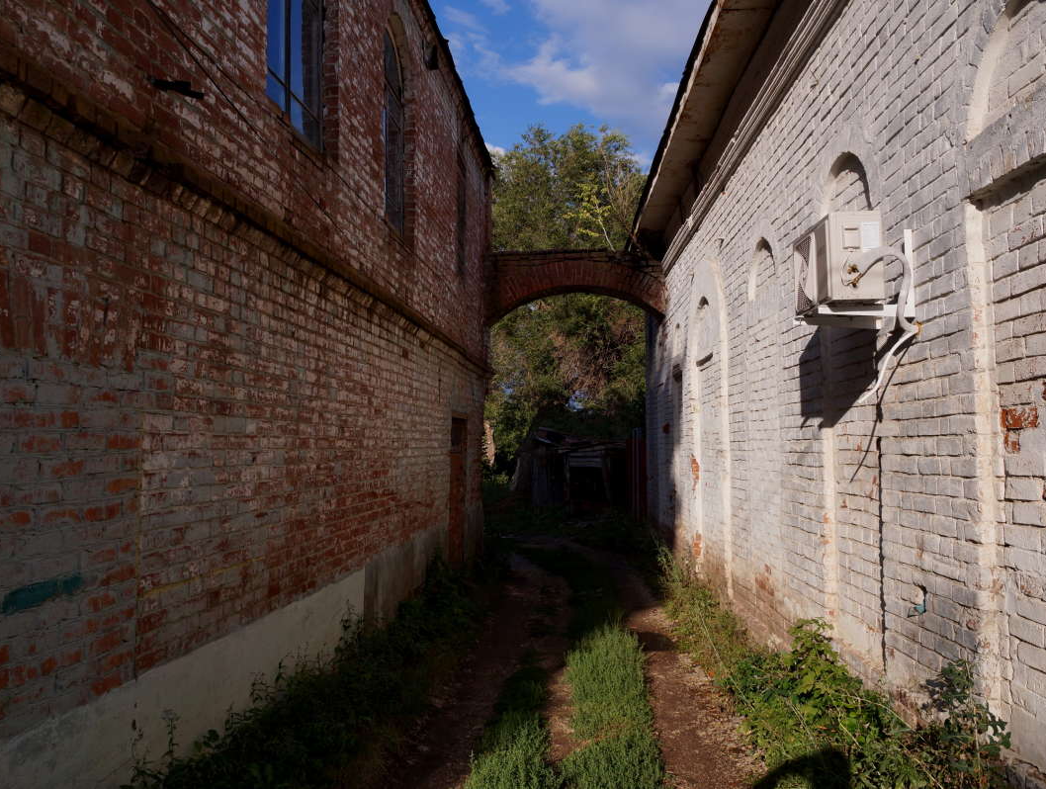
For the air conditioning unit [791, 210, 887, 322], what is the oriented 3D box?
[{"bbox_3d":[1.721,-0.690,4.890,0.263,0.437,0.696,-1,-3,3],"label":"air conditioning unit"}]

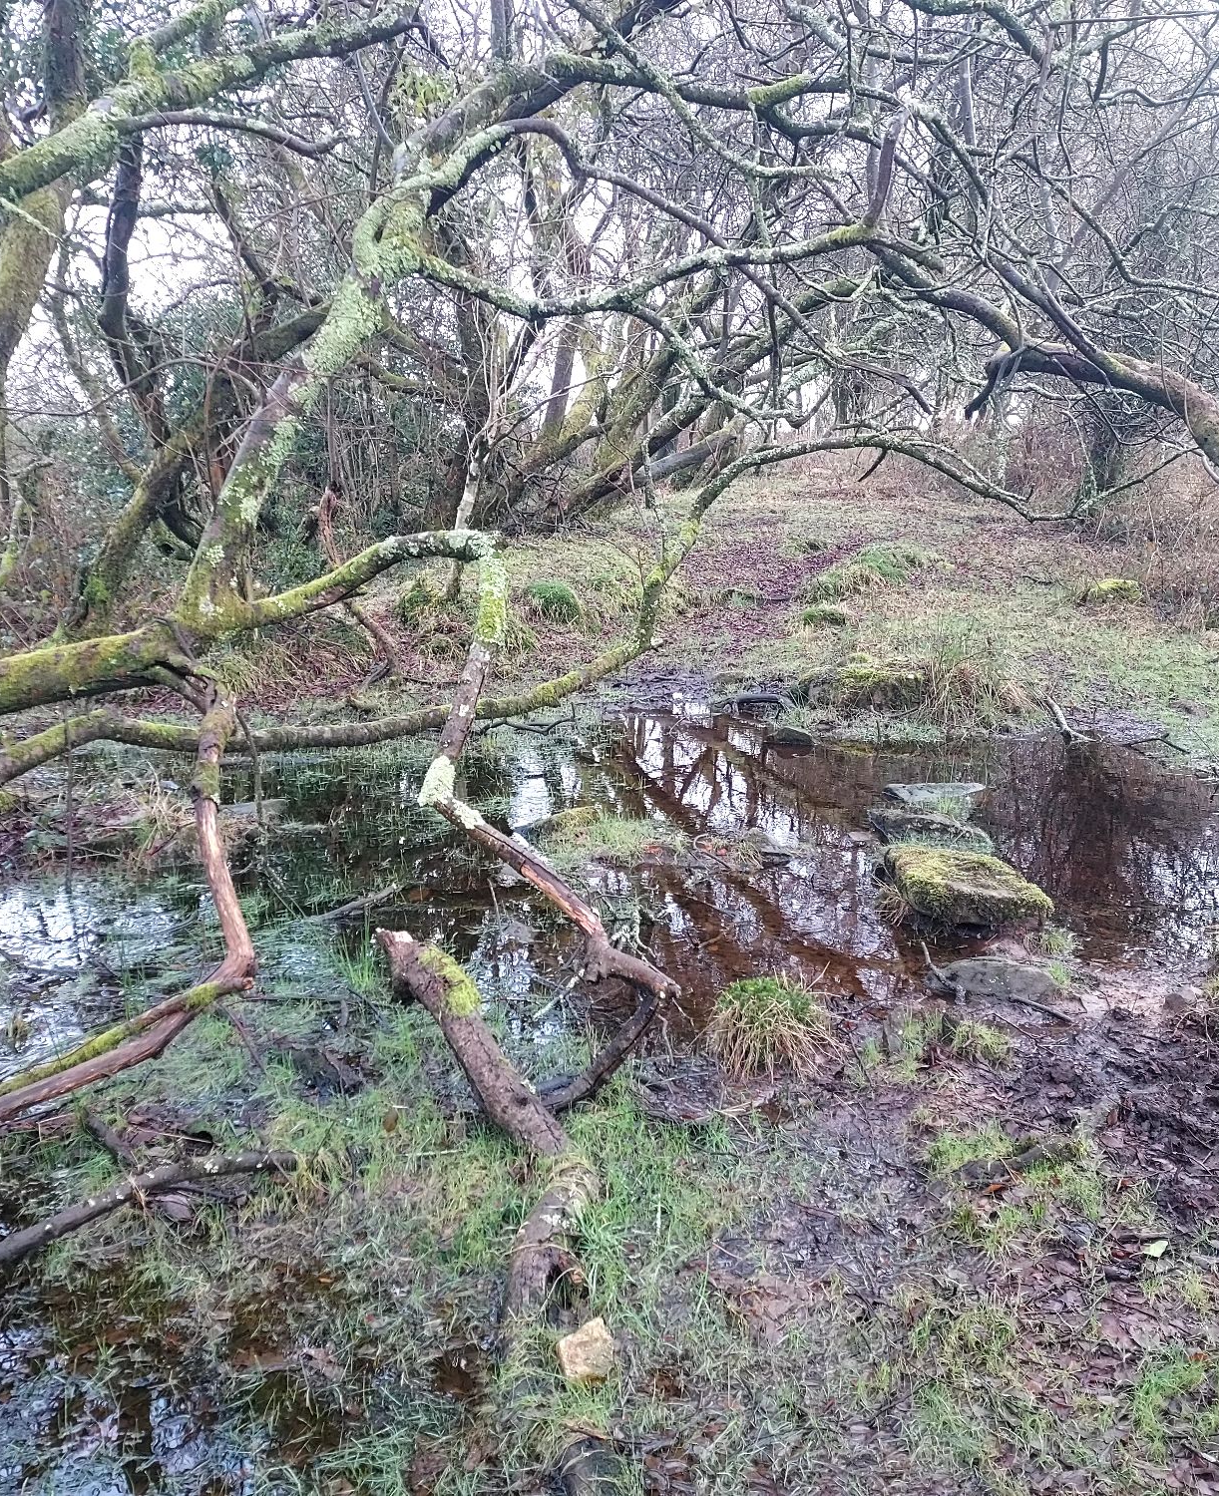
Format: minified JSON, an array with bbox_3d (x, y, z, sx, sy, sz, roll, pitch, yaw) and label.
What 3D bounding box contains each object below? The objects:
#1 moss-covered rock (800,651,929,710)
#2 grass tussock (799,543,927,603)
[{"bbox_3d":[1.529,-0.407,8.300,0.720,0.260,0.500,0,12,0],"label":"moss-covered rock"},{"bbox_3d":[2.511,-1.742,13.800,1.150,0.450,0.850,0,10,0],"label":"grass tussock"}]

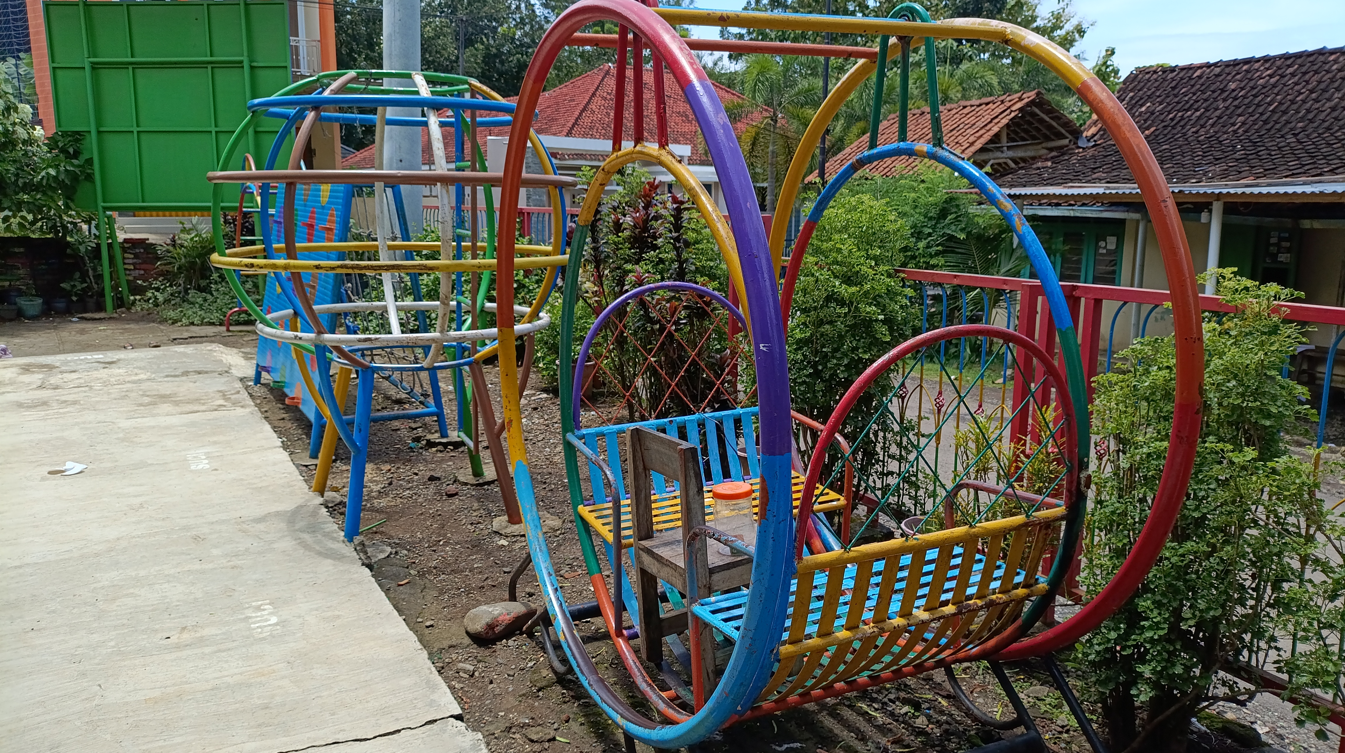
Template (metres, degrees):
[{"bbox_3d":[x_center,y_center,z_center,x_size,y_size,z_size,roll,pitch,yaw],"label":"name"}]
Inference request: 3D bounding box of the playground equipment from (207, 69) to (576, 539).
[{"bbox_3d":[-1.192,-0.345,4.345,1.640,1.930,1.640,-2,11,-15],"label":"playground equipment"}]

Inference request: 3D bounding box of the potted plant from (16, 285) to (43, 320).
[{"bbox_3d":[-7.568,-0.886,11.409,0.300,0.380,0.300,-6,12,-33],"label":"potted plant"}]

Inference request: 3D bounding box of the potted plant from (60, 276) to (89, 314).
[{"bbox_3d":[-7.326,-1.001,11.879,0.310,0.430,0.310,-6,12,-31],"label":"potted plant"}]

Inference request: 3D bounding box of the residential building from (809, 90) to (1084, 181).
[{"bbox_3d":[6.206,-3.694,20.919,4.700,4.700,5.000,-4,11,-23],"label":"residential building"}]

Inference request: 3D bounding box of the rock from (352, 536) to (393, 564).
[{"bbox_3d":[-1.208,0.686,3.918,0.160,0.080,0.140,-3,11,-18],"label":"rock"}]

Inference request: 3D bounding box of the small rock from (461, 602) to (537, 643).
[{"bbox_3d":[-0.584,0.788,3.249,0.240,0.130,0.170,-2,11,-11],"label":"small rock"}]

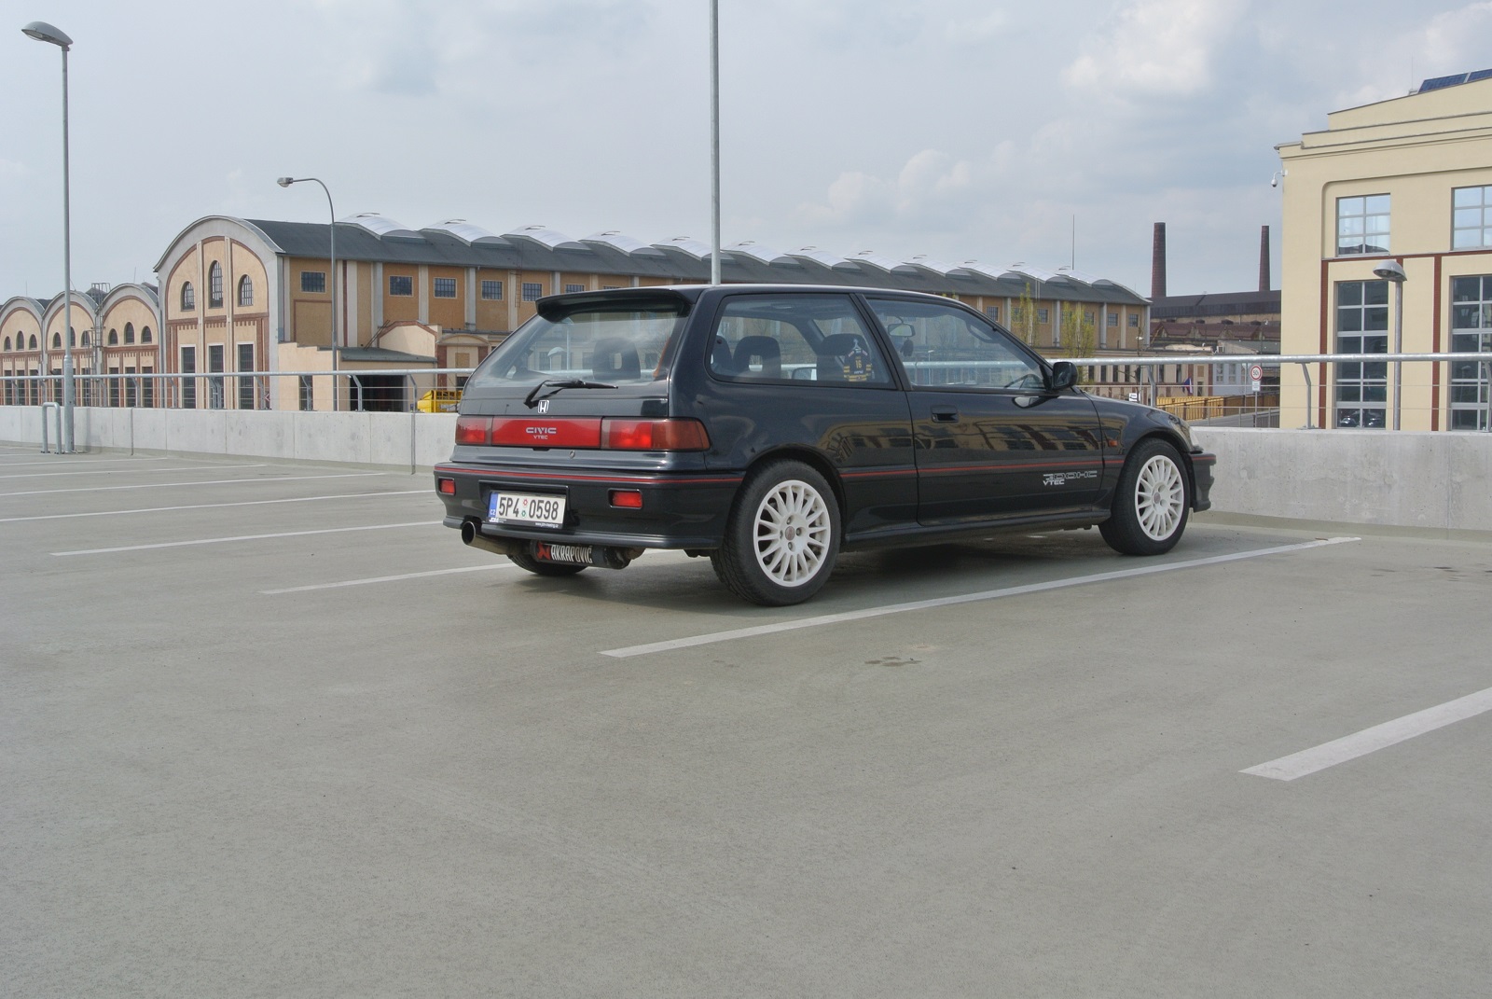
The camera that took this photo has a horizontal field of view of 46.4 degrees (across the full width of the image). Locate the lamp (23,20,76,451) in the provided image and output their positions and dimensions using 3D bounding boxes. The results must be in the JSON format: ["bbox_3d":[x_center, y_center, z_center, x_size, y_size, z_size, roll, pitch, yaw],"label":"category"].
[{"bbox_3d":[-8.693,-3.281,21.696,0.740,5.380,0.340,-3,5,-42],"label":"lamp"}]

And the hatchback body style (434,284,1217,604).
[{"bbox_3d":[0.574,-0.331,8.122,3.980,1.280,1.690,-5,6,-43],"label":"hatchback body style"}]

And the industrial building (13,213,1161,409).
[{"bbox_3d":[-9.824,-13.745,160.134,94.600,16.300,57.700,-3,5,-42],"label":"industrial building"}]

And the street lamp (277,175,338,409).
[{"bbox_3d":[-12.090,-3.874,48.052,0.350,10.050,3.100,-3,5,-42],"label":"street lamp"}]

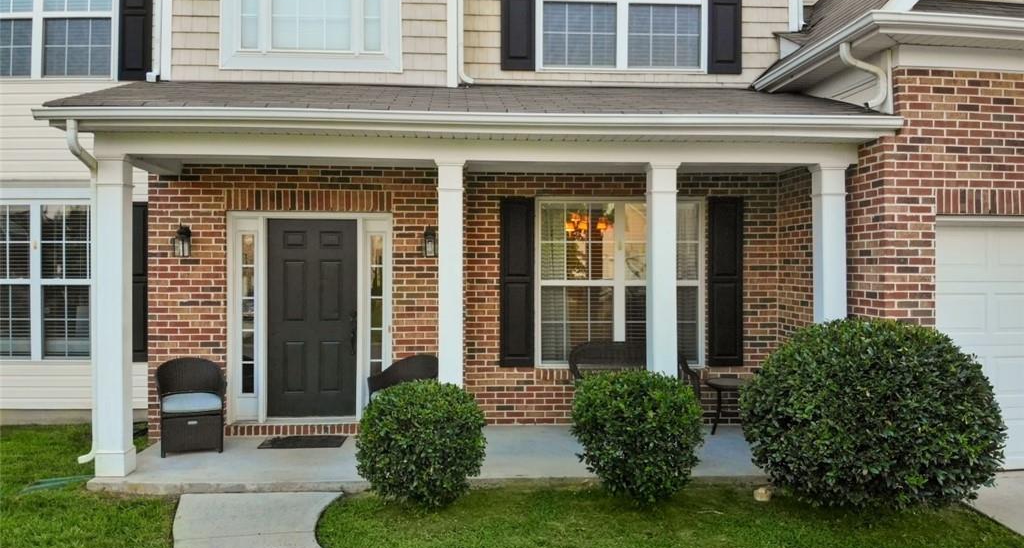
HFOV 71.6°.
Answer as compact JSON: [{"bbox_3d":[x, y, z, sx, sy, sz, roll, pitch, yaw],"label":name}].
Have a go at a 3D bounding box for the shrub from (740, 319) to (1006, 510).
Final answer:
[{"bbox_3d":[2.530,1.030,5.000,1.760,1.380,1.500,0,0,-3],"label":"shrub"}]

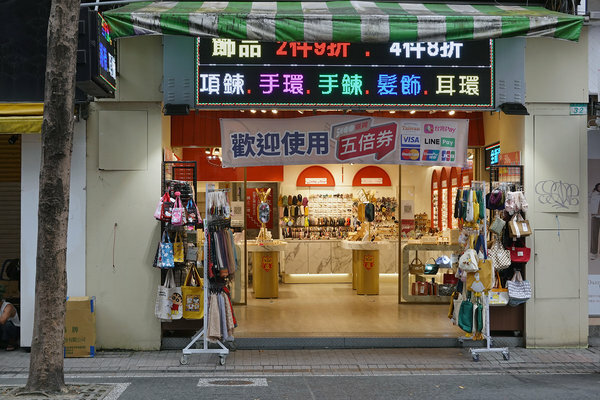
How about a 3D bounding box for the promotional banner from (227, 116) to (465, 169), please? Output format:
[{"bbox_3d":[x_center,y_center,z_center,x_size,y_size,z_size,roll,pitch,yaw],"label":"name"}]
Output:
[{"bbox_3d":[0.534,-0.688,12.720,2.970,0.590,0.050,0,0,-2],"label":"promotional banner"}]

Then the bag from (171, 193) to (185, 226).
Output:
[{"bbox_3d":[-1.418,0.110,12.330,0.150,0.370,0.080,0,0,5],"label":"bag"}]

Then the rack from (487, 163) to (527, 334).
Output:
[{"bbox_3d":[2.480,0.610,12.870,0.450,2.040,0.500,0,0,-3],"label":"rack"}]

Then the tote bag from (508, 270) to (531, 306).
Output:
[{"bbox_3d":[2.553,1.033,12.450,0.280,0.420,0.140,0,0,-8],"label":"tote bag"}]

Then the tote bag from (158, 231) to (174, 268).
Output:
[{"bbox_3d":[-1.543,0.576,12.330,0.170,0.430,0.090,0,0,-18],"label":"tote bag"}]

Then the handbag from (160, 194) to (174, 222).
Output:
[{"bbox_3d":[-1.528,0.098,12.330,0.150,0.330,0.080,0,0,-12],"label":"handbag"}]

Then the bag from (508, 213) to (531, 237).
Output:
[{"bbox_3d":[2.570,0.301,12.450,0.250,0.300,0.130,0,0,-12],"label":"bag"}]

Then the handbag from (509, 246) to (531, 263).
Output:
[{"bbox_3d":[2.560,0.640,12.450,0.260,0.190,0.120,0,0,-6],"label":"handbag"}]

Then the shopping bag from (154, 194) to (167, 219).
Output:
[{"bbox_3d":[-1.615,0.081,12.350,0.150,0.320,0.080,0,0,8],"label":"shopping bag"}]

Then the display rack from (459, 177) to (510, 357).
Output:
[{"bbox_3d":[2.080,0.790,12.150,0.440,1.940,1.050,0,0,-2],"label":"display rack"}]

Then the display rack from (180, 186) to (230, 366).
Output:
[{"bbox_3d":[-1.000,0.800,11.880,0.500,1.930,1.050,0,0,-1],"label":"display rack"}]

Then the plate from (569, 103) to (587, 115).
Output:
[{"bbox_3d":[3.312,-1.080,12.700,0.206,0.130,0.012,0,0,-2],"label":"plate"}]

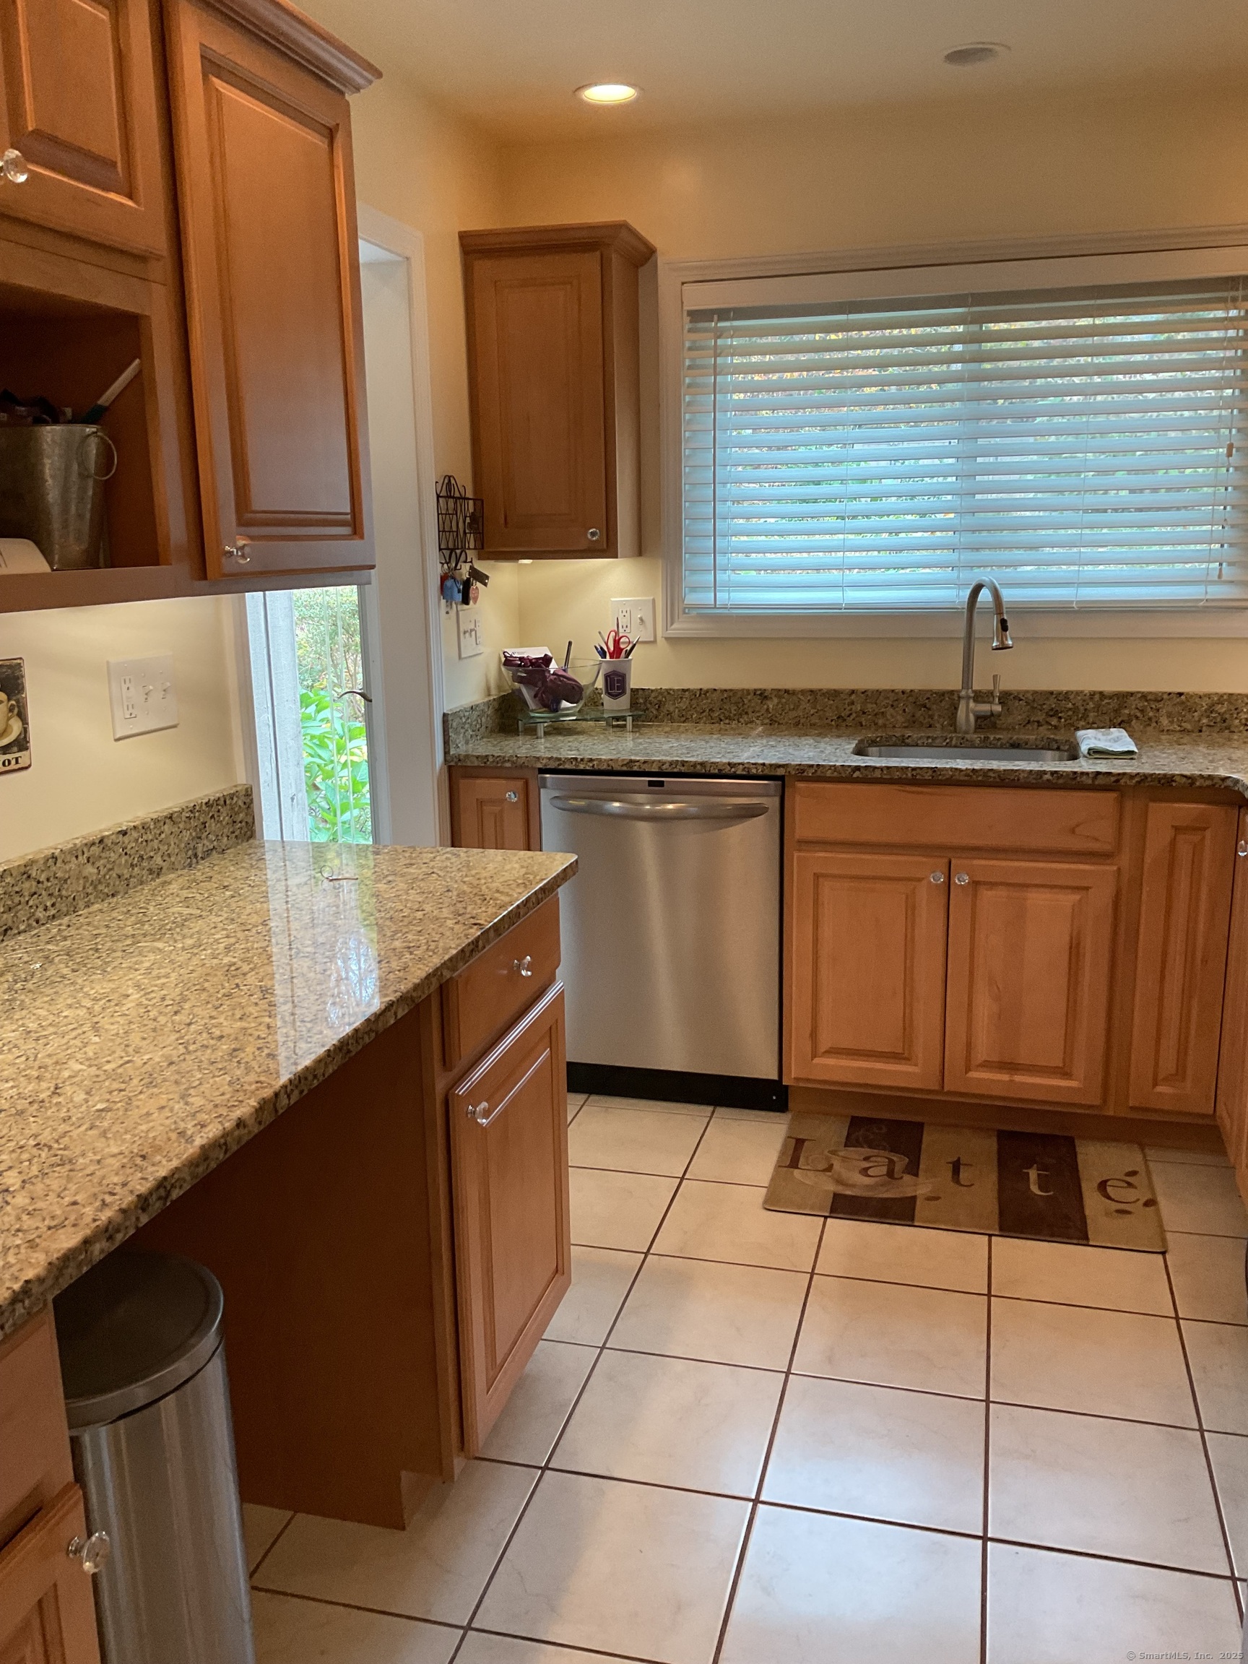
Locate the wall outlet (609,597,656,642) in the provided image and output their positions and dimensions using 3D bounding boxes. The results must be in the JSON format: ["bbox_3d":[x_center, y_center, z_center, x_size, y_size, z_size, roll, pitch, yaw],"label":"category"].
[{"bbox_3d":[0.024,-0.592,3.900,0.124,0.121,0.015,2,13,15],"label":"wall outlet"}]

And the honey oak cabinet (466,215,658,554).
[{"bbox_3d":[-0.144,-1.105,3.594,0.418,0.784,0.360,2,13,15],"label":"honey oak cabinet"}]

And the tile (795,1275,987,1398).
[{"bbox_3d":[0.495,0.923,2.559,0.331,0.010,0.331,2,13,15],"label":"tile"}]

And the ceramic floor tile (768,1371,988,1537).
[{"bbox_3d":[0.408,0.996,2.240,0.331,0.010,0.331,2,13,15],"label":"ceramic floor tile"}]

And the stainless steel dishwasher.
[{"bbox_3d":[0.159,0.203,3.698,0.602,0.812,0.630,2,13,15],"label":"stainless steel dishwasher"}]

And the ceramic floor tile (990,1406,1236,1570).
[{"bbox_3d":[0.741,1.017,2.170,0.333,0.010,0.333,2,13,15],"label":"ceramic floor tile"}]

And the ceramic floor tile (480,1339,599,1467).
[{"bbox_3d":[-0.245,0.969,2.411,0.331,0.010,0.331,2,13,15],"label":"ceramic floor tile"}]

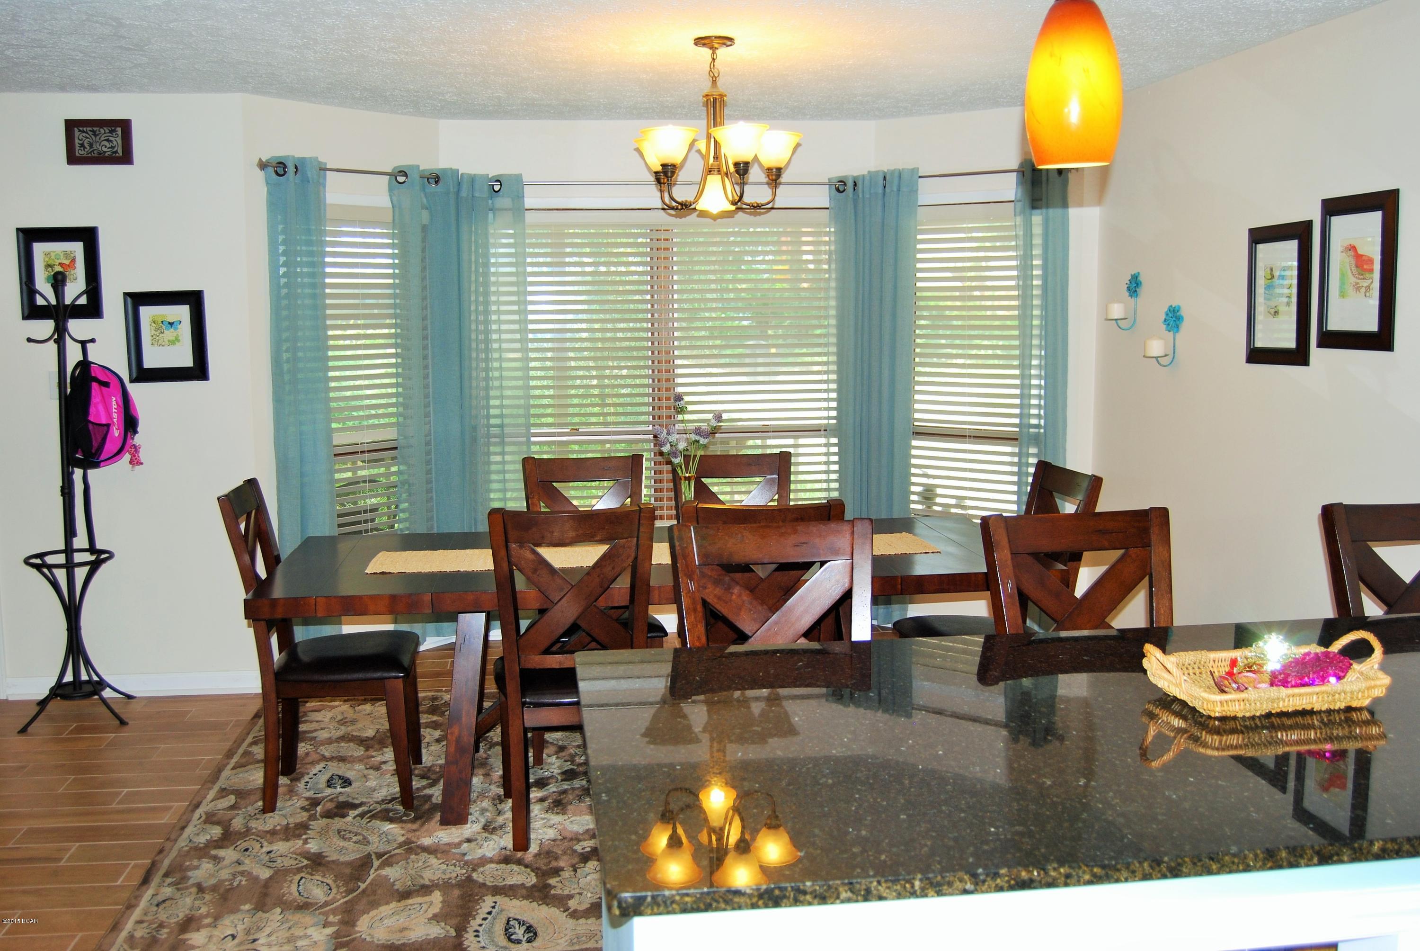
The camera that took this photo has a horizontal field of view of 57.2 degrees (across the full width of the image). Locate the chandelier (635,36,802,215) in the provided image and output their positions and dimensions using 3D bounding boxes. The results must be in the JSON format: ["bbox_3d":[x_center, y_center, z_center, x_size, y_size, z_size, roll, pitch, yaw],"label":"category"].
[{"bbox_3d":[0.029,-1.129,4.258,0.550,0.556,0.550,-1,7,-8],"label":"chandelier"}]

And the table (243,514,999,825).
[{"bbox_3d":[-0.171,0.638,4.476,2.490,0.762,1.016,-1,7,-7],"label":"table"}]

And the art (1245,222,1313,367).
[{"bbox_3d":[1.840,-0.583,4.237,0.025,0.455,0.335,-2,7,-10],"label":"art"}]

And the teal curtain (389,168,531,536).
[{"bbox_3d":[-1.133,-0.302,5.929,0.600,2.120,0.190,-4,8,-24],"label":"teal curtain"}]

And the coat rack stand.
[{"bbox_3d":[-2.514,0.085,5.090,0.410,1.740,0.410,-3,8,-17],"label":"coat rack stand"}]

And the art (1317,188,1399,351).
[{"bbox_3d":[1.899,-0.596,3.827,0.025,0.453,0.365,-1,7,-8],"label":"art"}]

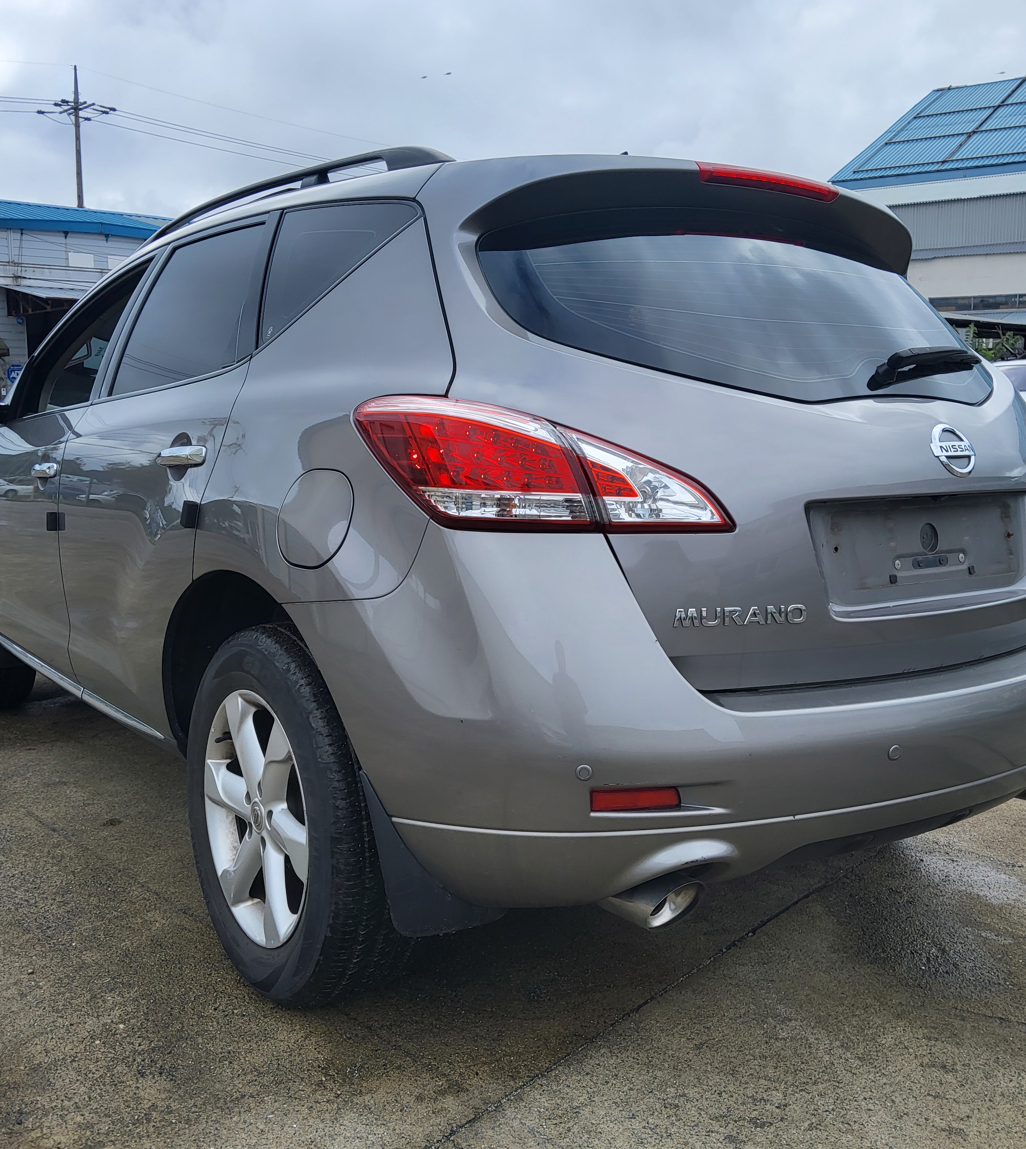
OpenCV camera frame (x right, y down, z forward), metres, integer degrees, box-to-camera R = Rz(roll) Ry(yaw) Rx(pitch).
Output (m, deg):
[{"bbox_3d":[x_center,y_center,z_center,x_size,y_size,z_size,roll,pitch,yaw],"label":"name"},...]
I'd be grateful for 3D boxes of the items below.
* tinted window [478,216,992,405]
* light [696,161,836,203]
[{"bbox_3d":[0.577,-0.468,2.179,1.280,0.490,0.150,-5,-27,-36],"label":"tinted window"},{"bbox_3d":[0.512,-0.758,2.236,0.410,0.050,0.070,-5,9,-36],"label":"light"}]

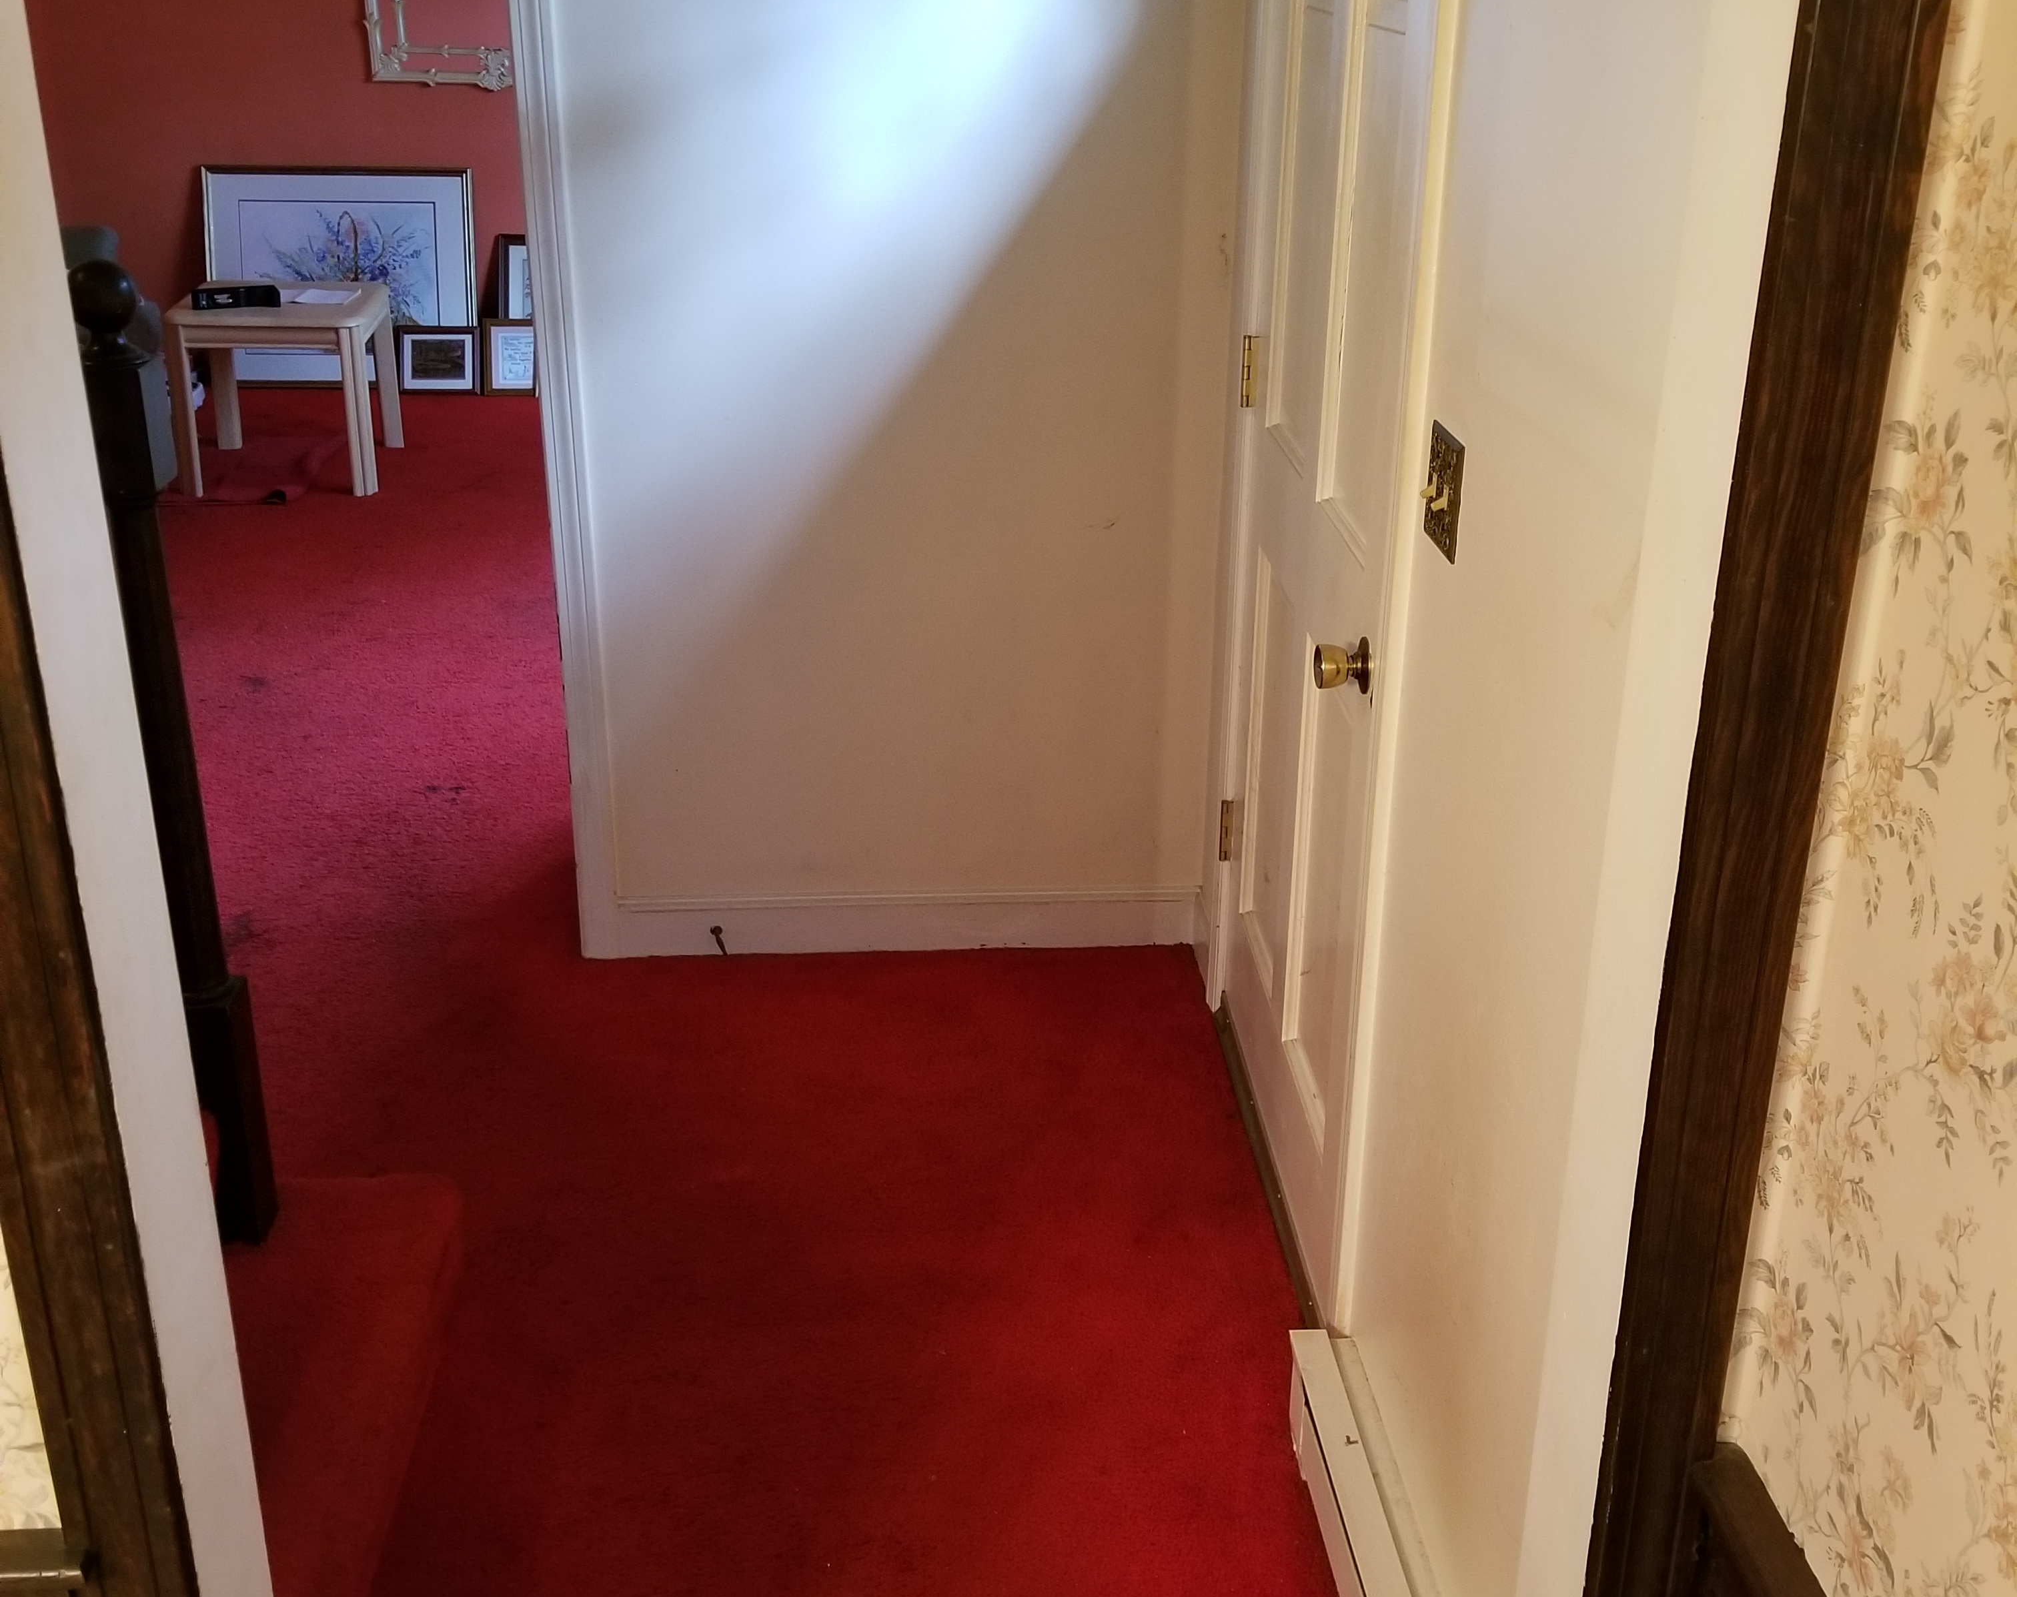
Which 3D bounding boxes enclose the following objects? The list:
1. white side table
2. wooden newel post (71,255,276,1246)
[{"bbox_3d":[-2.340,-1.328,6.574,0.590,0.550,0.660,-2,23,-6],"label":"white side table"},{"bbox_3d":[-0.957,-0.008,2.289,0.085,1.175,0.085,-1,23,-3],"label":"wooden newel post"}]

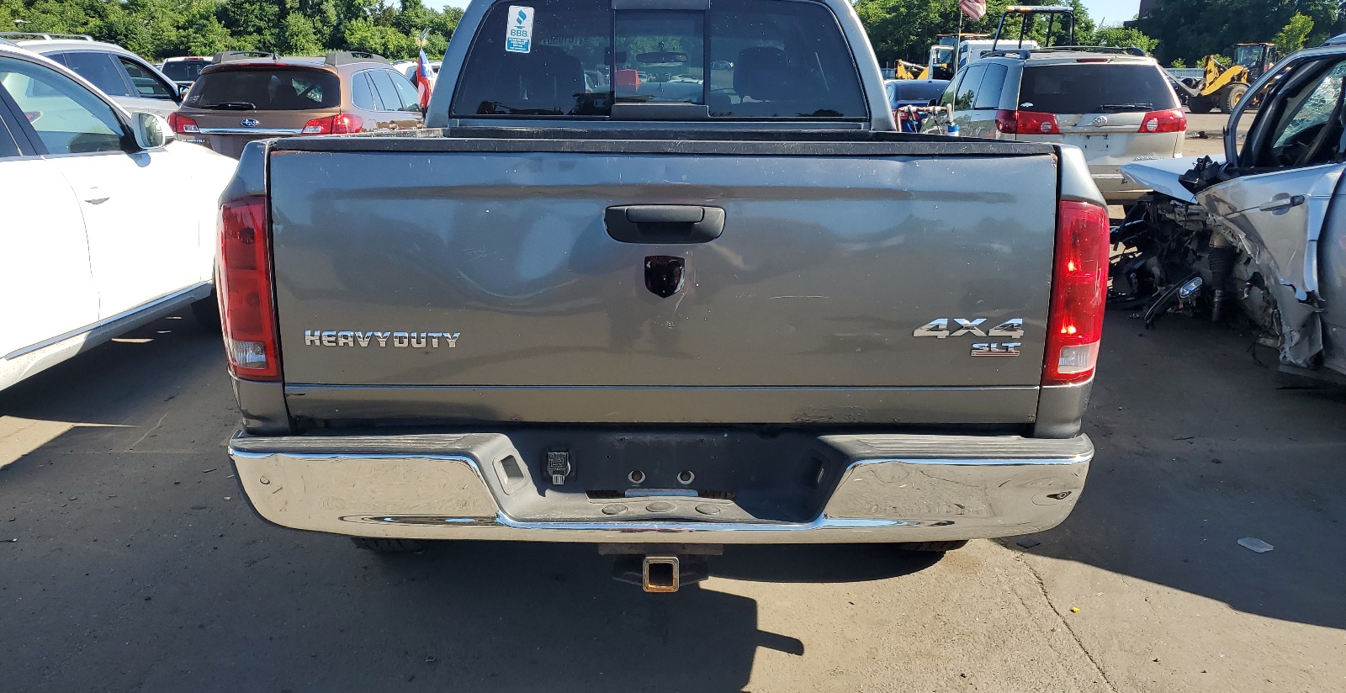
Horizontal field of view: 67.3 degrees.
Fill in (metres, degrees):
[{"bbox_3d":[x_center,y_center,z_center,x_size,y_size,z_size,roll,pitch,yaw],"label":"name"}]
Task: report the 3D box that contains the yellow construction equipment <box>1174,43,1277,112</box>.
[{"bbox_3d":[24.485,-11.815,44.457,5.700,3.000,2.300,-3,15,-11],"label":"yellow construction equipment"}]

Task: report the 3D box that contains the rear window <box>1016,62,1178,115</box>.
[{"bbox_3d":[4.283,-2.606,10.203,1.580,0.550,0.200,0,15,0],"label":"rear window"}]

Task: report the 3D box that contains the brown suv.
[{"bbox_3d":[-4.204,-2.671,12.324,1.820,1.660,4.800,0,15,-1],"label":"brown suv"}]

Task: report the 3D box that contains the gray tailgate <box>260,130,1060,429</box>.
[{"bbox_3d":[-0.015,-0.132,2.155,1.610,0.595,0.100,0,11,-1],"label":"gray tailgate"}]

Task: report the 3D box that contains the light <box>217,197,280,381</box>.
[{"bbox_3d":[-0.917,-0.133,2.208,0.130,0.400,0.150,0,15,-1],"label":"light"}]

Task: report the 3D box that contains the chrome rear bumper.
[{"bbox_3d":[-0.025,0.296,2.237,1.890,0.210,0.270,0,15,-1],"label":"chrome rear bumper"}]

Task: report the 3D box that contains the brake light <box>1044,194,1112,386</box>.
[{"bbox_3d":[0.877,-0.126,2.209,0.130,0.400,0.150,0,15,-1],"label":"brake light"}]

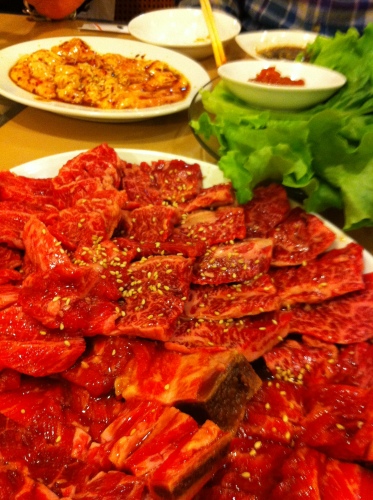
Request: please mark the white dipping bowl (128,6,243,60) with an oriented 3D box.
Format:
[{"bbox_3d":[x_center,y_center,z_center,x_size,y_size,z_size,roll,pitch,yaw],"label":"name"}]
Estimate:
[{"bbox_3d":[-0.002,-0.279,0.672,0.146,0.036,0.146,1,42,-1],"label":"white dipping bowl"}]

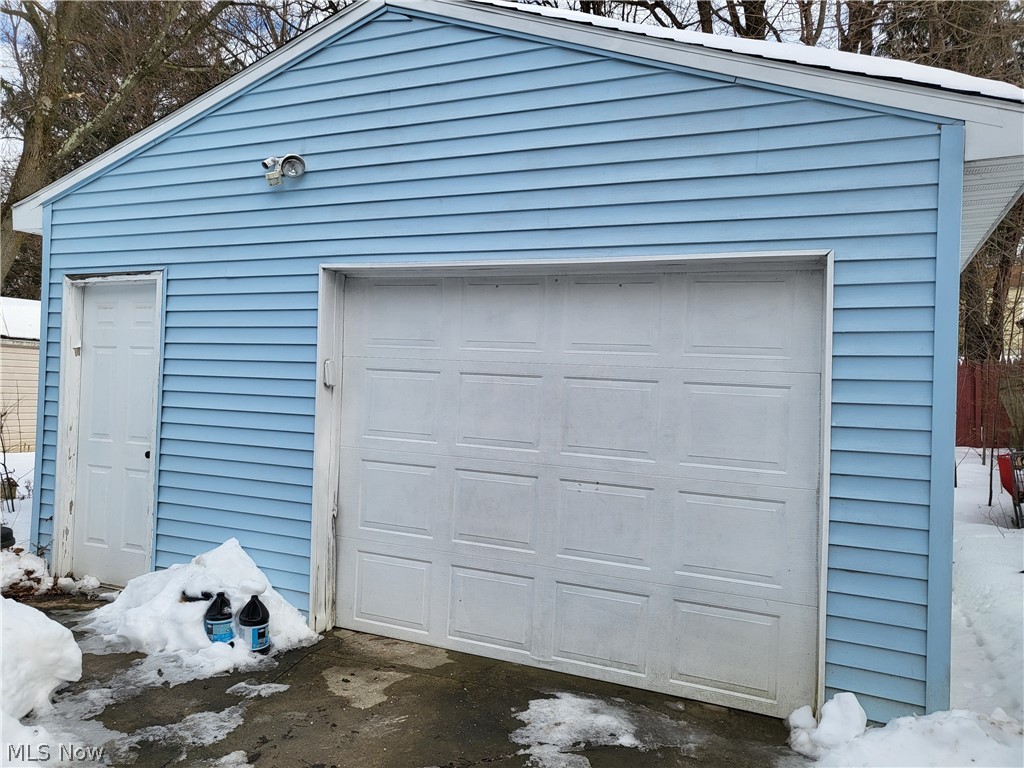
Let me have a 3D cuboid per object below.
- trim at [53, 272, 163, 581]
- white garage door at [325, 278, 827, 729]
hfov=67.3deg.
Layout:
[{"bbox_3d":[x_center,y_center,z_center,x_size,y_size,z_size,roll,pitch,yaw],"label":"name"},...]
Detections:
[{"bbox_3d":[-2.705,0.304,5.231,0.989,2.113,0.150,2,0,25],"label":"trim"},{"bbox_3d":[0.129,0.424,3.919,2.749,2.106,0.140,2,0,25],"label":"white garage door"}]

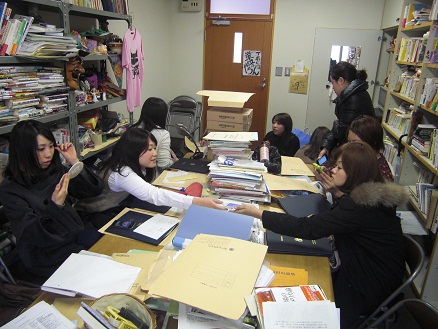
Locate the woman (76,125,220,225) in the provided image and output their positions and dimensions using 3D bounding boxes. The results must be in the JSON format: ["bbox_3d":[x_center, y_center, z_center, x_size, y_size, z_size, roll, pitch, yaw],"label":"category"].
[{"bbox_3d":[-0.403,0.382,1.997,0.950,1.100,0.550,11,20,25],"label":"woman"}]

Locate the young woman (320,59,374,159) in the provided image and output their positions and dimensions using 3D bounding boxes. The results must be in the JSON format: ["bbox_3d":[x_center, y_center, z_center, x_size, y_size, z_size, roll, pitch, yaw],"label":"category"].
[{"bbox_3d":[1.027,-0.063,2.915,0.420,1.490,0.480,6,18,11],"label":"young woman"}]

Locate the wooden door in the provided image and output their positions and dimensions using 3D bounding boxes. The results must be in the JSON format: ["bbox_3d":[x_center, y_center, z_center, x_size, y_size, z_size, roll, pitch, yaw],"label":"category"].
[{"bbox_3d":[0.251,-1.155,5.326,0.990,2.000,0.060,6,18,11],"label":"wooden door"}]

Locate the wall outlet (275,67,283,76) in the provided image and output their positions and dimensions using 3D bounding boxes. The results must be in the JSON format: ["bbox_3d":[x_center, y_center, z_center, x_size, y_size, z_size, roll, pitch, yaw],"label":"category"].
[{"bbox_3d":[0.865,-1.333,5.101,0.090,0.125,0.015,6,18,11],"label":"wall outlet"}]

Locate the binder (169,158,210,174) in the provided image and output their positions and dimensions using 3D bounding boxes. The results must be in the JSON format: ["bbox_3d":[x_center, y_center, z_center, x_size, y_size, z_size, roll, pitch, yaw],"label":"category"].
[{"bbox_3d":[-0.193,0.020,2.634,0.305,0.030,0.225,8,19,16],"label":"binder"}]

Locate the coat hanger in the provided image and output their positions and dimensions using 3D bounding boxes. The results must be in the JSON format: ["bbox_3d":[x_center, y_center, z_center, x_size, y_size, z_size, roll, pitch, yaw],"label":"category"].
[{"bbox_3d":[-0.743,-1.205,3.130,0.020,0.230,0.380,6,18,11],"label":"coat hanger"}]

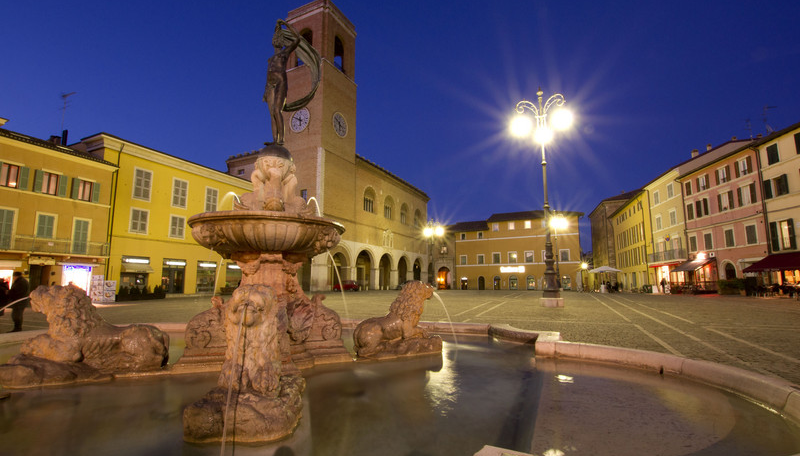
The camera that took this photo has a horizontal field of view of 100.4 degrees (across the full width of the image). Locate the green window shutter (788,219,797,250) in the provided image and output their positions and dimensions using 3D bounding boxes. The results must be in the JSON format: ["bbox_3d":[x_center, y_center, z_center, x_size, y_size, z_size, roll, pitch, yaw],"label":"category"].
[{"bbox_3d":[31.393,0.480,26.642,0.080,2.350,0.620,-2,-9,12],"label":"green window shutter"}]

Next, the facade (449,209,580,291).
[{"bbox_3d":[17.288,3.677,52.018,18.109,11.939,2.200,-4,-9,24],"label":"facade"}]

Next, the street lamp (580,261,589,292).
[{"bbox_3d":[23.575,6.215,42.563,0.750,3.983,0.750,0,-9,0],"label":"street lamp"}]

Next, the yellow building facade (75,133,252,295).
[{"bbox_3d":[-18.095,0.189,28.917,2.600,11.300,13.000,-3,-9,21],"label":"yellow building facade"}]

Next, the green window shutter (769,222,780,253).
[{"bbox_3d":[31.725,0.762,28.218,0.080,2.300,0.650,-2,-9,12],"label":"green window shutter"}]

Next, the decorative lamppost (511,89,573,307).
[{"bbox_3d":[8.122,-1.965,18.501,2.900,12.355,2.700,0,-9,0],"label":"decorative lamppost"}]

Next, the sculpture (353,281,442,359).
[{"bbox_3d":[-0.081,1.471,5.670,1.450,1.172,0.780,3,-9,-18],"label":"sculpture"}]

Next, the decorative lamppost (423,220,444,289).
[{"bbox_3d":[4.875,3.928,49.973,2.900,10.718,2.600,0,-9,0],"label":"decorative lamppost"}]

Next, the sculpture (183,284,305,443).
[{"bbox_3d":[-1.431,1.107,3.277,0.840,1.172,1.500,3,-9,-18],"label":"sculpture"}]

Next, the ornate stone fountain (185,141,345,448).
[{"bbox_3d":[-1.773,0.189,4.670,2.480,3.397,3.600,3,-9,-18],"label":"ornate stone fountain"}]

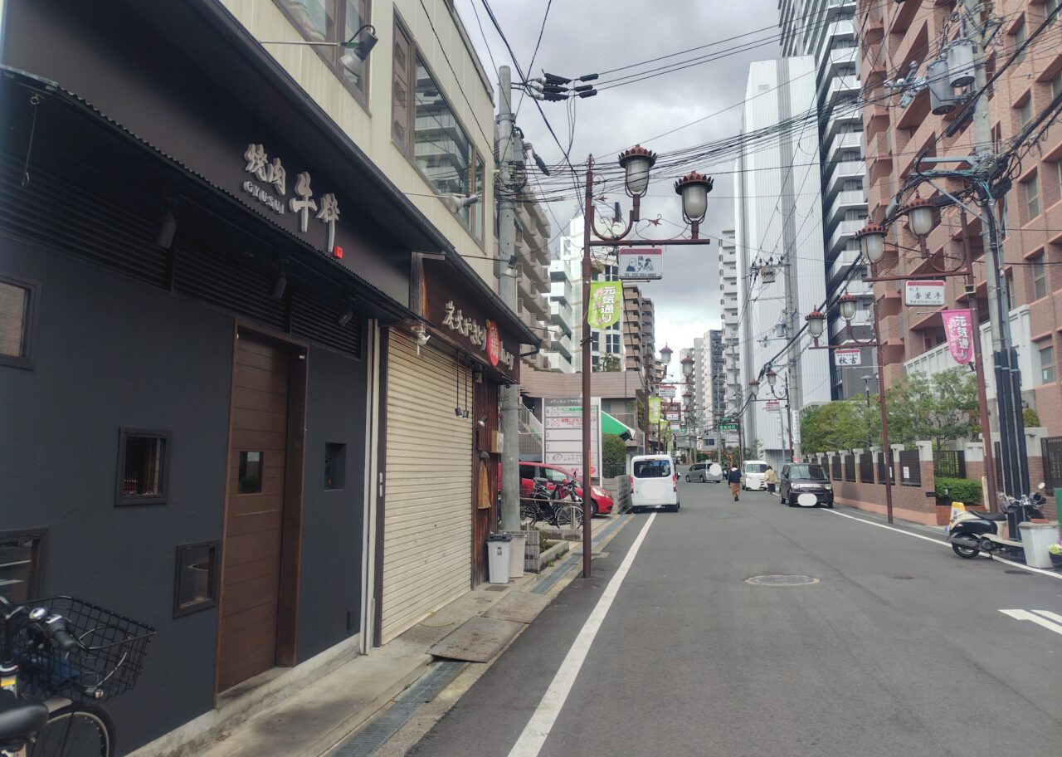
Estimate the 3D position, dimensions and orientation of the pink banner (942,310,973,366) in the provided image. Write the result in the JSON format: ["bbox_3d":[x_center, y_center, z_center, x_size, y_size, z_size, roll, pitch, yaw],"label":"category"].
[{"bbox_3d":[7.526,-0.720,12.410,0.479,0.999,0.100,-2,-8,12],"label":"pink banner"}]

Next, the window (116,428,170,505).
[{"bbox_3d":[-1.842,0.424,3.363,0.080,0.356,0.336,-2,-8,11],"label":"window"}]

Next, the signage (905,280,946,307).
[{"bbox_3d":[7.052,-1.518,12.612,0.645,0.479,0.100,-2,-8,12],"label":"signage"}]

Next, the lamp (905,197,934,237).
[{"bbox_3d":[6.752,-2.830,12.250,0.490,0.780,0.490,-2,-7,12],"label":"lamp"}]

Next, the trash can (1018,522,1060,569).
[{"bbox_3d":[7.580,2.457,10.468,0.420,0.630,0.400,-2,-7,12],"label":"trash can"}]

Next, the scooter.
[{"bbox_3d":[7.635,2.347,11.461,1.660,1.150,0.660,-3,-8,20],"label":"scooter"}]

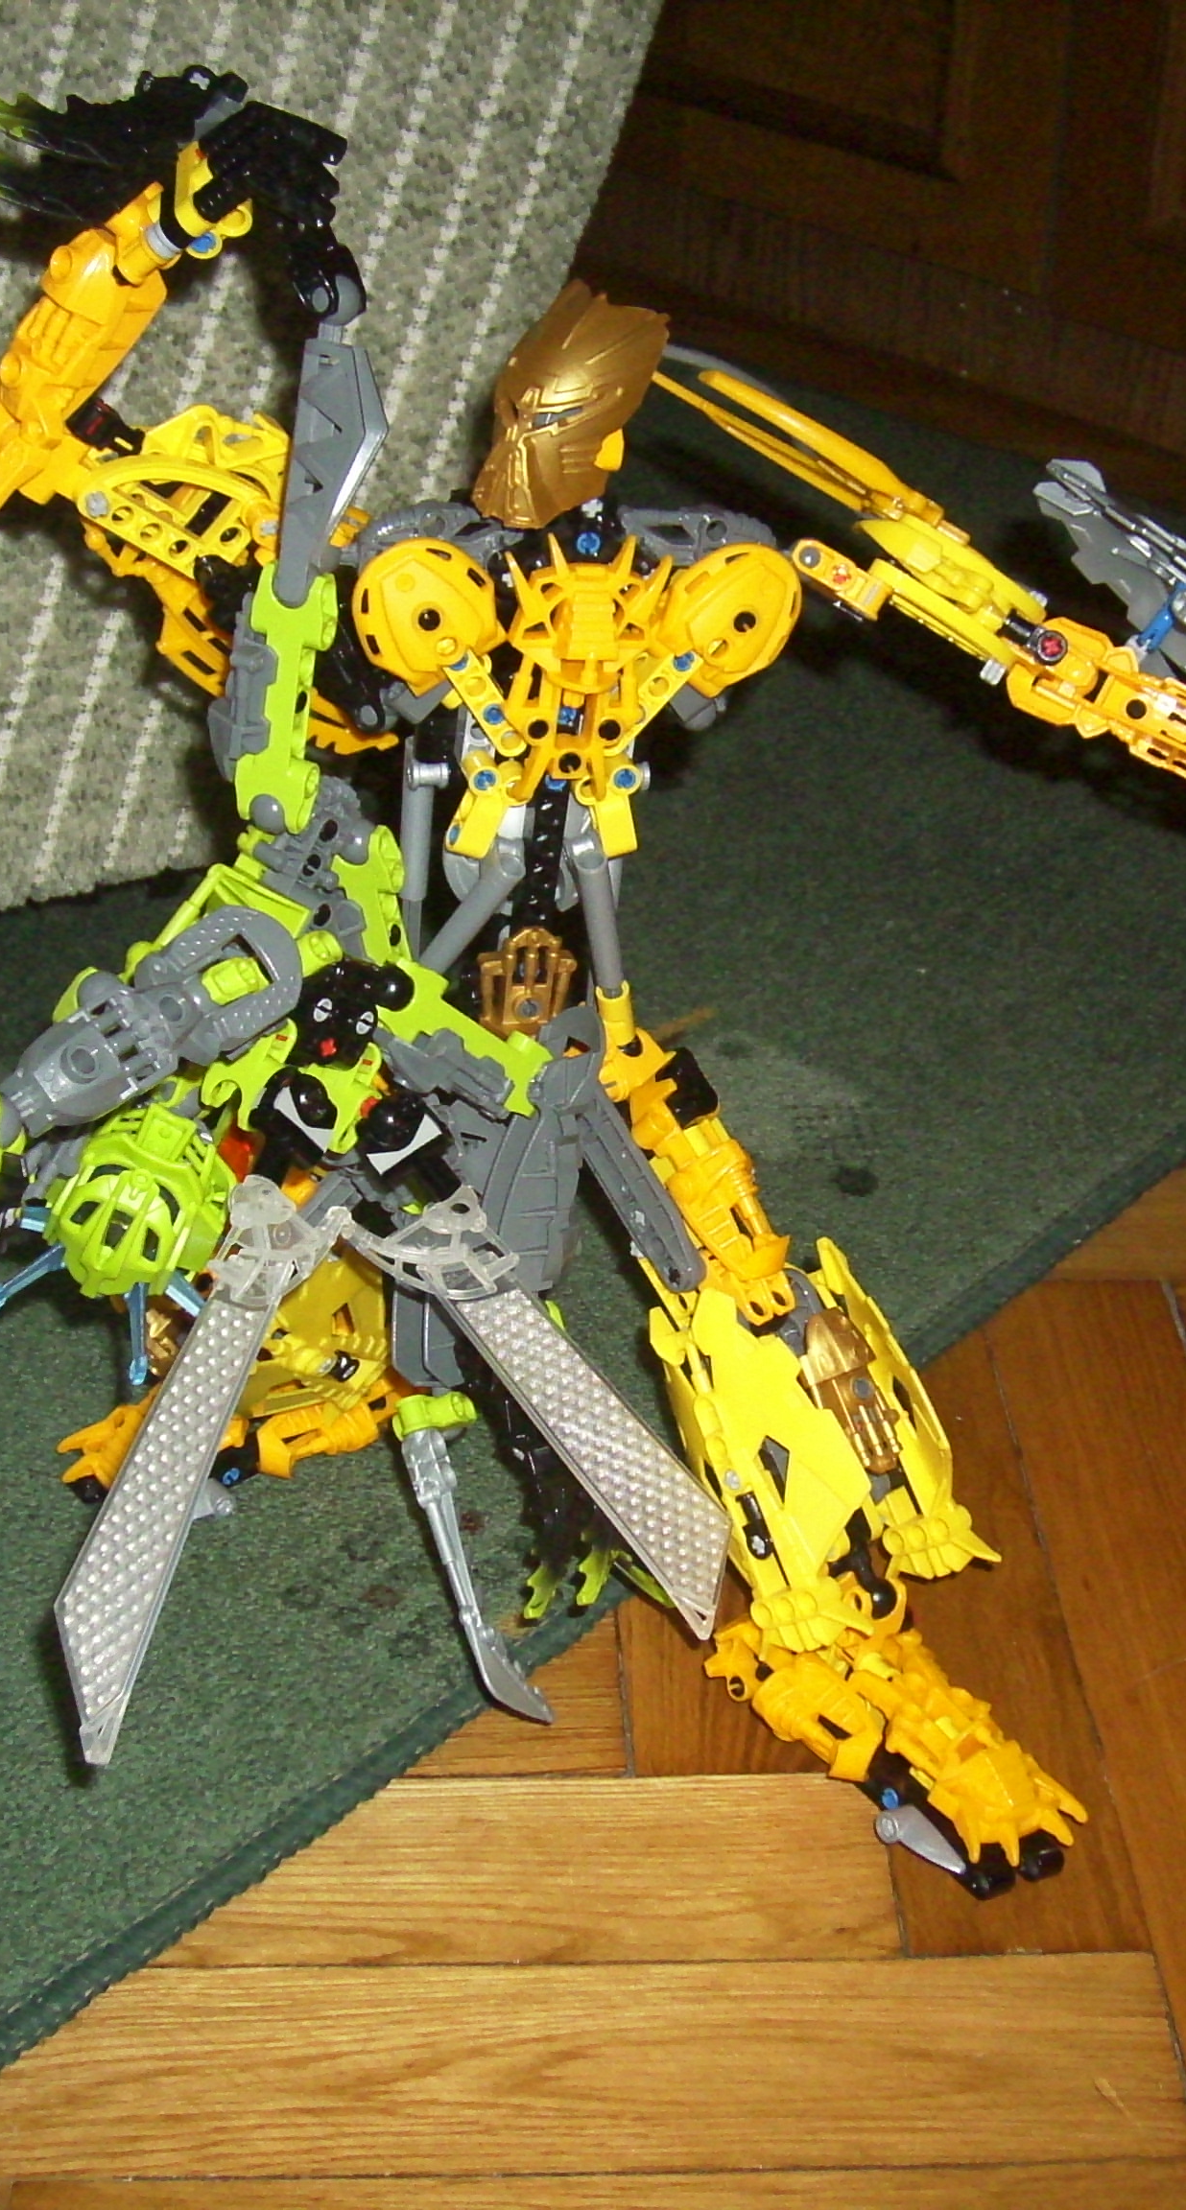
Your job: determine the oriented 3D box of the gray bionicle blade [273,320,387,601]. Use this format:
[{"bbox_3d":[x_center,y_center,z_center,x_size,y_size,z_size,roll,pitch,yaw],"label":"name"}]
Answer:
[{"bbox_3d":[-0.057,-0.140,0.590,0.021,0.064,0.011,18,24,11],"label":"gray bionicle blade"}]

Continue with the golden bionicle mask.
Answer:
[{"bbox_3d":[-0.005,-0.149,0.580,0.036,0.049,0.037,27,43,31],"label":"golden bionicle mask"}]

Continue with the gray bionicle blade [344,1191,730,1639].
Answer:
[{"bbox_3d":[-0.006,0.073,0.660,0.029,0.146,0.012,-37,20,0],"label":"gray bionicle blade"}]

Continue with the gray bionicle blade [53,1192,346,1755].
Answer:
[{"bbox_3d":[-0.099,0.087,0.640,0.030,0.143,0.012,24,4,0],"label":"gray bionicle blade"}]

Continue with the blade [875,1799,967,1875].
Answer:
[{"bbox_3d":[0.082,0.184,0.683,0.028,0.011,0.010,28,44,32],"label":"blade"}]

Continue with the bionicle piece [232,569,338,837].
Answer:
[{"bbox_3d":[-0.068,-0.089,0.605,0.019,0.064,0.016,12,24,10],"label":"bionicle piece"}]

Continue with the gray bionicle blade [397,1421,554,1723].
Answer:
[{"bbox_3d":[-0.030,0.122,0.705,0.017,0.085,0.013,-17,0,-5],"label":"gray bionicle blade"}]

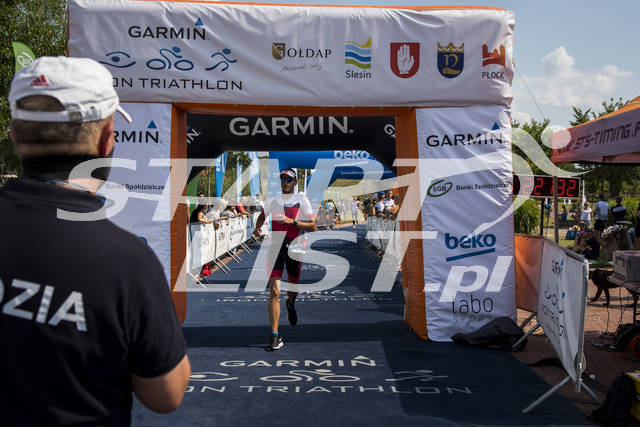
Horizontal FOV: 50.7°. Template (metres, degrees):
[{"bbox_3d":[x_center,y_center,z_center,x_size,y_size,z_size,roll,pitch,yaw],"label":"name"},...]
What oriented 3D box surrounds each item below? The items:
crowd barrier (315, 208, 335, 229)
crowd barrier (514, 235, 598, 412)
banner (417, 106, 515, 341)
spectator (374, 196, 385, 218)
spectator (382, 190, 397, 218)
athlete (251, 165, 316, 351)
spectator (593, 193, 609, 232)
[{"bbox_3d":[0.220,0.311,35.990,0.550,1.100,2.400,0,1,23],"label":"crowd barrier"},{"bbox_3d":[1.930,0.810,5.510,0.580,1.080,2.520,0,1,13],"label":"crowd barrier"},{"bbox_3d":[1.600,0.108,7.308,0.990,2.480,0.060,0,1,-4],"label":"banner"},{"bbox_3d":[1.585,0.311,17.985,0.420,1.740,0.500,0,1,-6],"label":"spectator"},{"bbox_3d":[1.700,0.316,16.584,0.520,1.780,0.450,0,1,9],"label":"spectator"},{"bbox_3d":[-0.365,0.466,6.964,0.650,1.820,0.800,0,1,-3],"label":"athlete"},{"bbox_3d":[8.800,0.270,21.100,0.520,1.760,0.320,0,1,21],"label":"spectator"}]

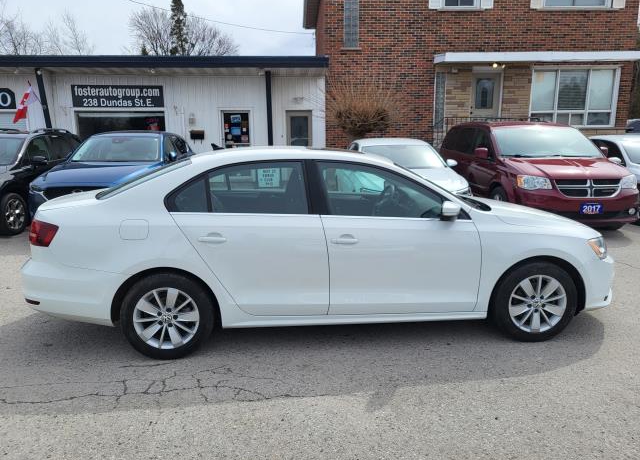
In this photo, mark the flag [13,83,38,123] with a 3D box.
[{"bbox_3d":[-7.594,-3.274,12.394,0.720,1.050,0.350,-1,12,-6],"label":"flag"}]

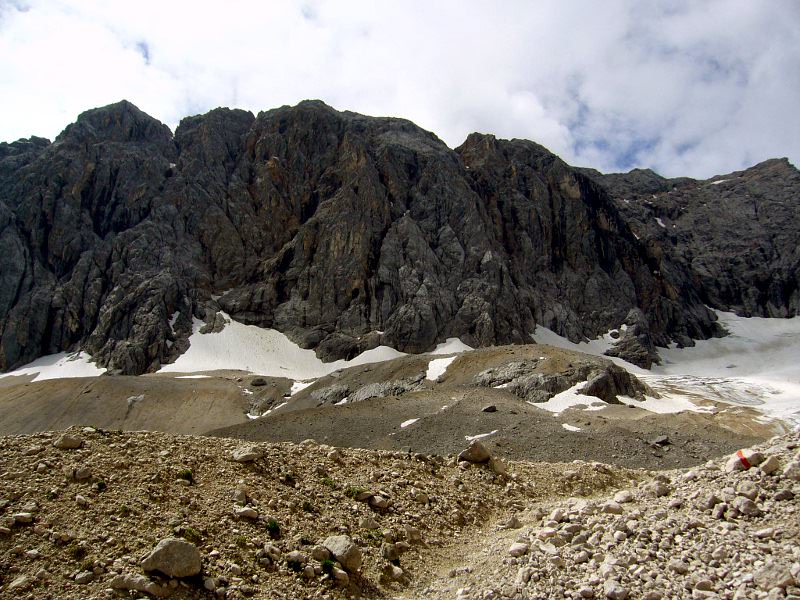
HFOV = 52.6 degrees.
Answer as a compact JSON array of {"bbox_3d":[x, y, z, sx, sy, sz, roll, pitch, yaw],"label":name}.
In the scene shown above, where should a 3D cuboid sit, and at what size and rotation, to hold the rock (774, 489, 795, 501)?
[{"bbox_3d":[4.278,2.164,9.000,0.211,0.116,0.178,-3,-6,25],"label":"rock"}]

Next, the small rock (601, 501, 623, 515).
[{"bbox_3d":[2.312,2.257,8.800,0.218,0.140,0.185,0,-2,0],"label":"small rock"}]

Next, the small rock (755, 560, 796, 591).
[{"bbox_3d":[2.507,1.839,5.400,0.272,0.184,0.218,0,-3,0],"label":"small rock"}]

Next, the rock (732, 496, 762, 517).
[{"bbox_3d":[3.179,1.889,7.400,0.266,0.168,0.213,0,-3,0],"label":"rock"}]

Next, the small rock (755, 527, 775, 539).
[{"bbox_3d":[3.289,2.098,7.300,0.180,0.100,0.153,0,-2,0],"label":"small rock"}]

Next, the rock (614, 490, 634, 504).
[{"bbox_3d":[2.997,2.637,10.800,0.254,0.163,0.214,-2,-6,15],"label":"rock"}]

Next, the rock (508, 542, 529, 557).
[{"bbox_3d":[1.055,2.221,7.200,0.178,0.115,0.151,0,-2,0],"label":"rock"}]

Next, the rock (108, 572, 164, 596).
[{"bbox_3d":[-2.027,2.181,6.200,0.393,0.160,0.248,2,-6,-18],"label":"rock"}]

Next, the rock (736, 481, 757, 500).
[{"bbox_3d":[3.695,2.025,8.600,0.234,0.196,0.199,0,-2,0],"label":"rock"}]

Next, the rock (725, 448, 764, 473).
[{"bbox_3d":[3.748,1.746,8.800,0.422,0.240,0.338,0,-3,0],"label":"rock"}]

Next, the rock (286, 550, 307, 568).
[{"bbox_3d":[-0.883,2.214,6.900,0.171,0.141,0.145,0,-2,0],"label":"rock"}]

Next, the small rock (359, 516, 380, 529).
[{"bbox_3d":[-0.324,2.366,8.600,0.222,0.111,0.175,0,-6,-2],"label":"small rock"}]

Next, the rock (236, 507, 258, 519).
[{"bbox_3d":[-1.708,2.364,9.000,0.254,0.116,0.200,1,-6,-10],"label":"rock"}]

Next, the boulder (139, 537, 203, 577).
[{"bbox_3d":[-1.638,1.854,5.800,0.431,0.264,0.345,0,-3,0],"label":"boulder"}]

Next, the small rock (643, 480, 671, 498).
[{"bbox_3d":[2.727,2.015,8.600,0.289,0.176,0.231,0,-3,0],"label":"small rock"}]

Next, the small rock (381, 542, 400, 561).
[{"bbox_3d":[-0.088,2.332,7.500,0.176,0.145,0.167,0,-6,-1],"label":"small rock"}]

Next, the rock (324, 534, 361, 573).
[{"bbox_3d":[-0.490,2.162,6.900,0.341,0.298,0.307,0,-2,0],"label":"rock"}]

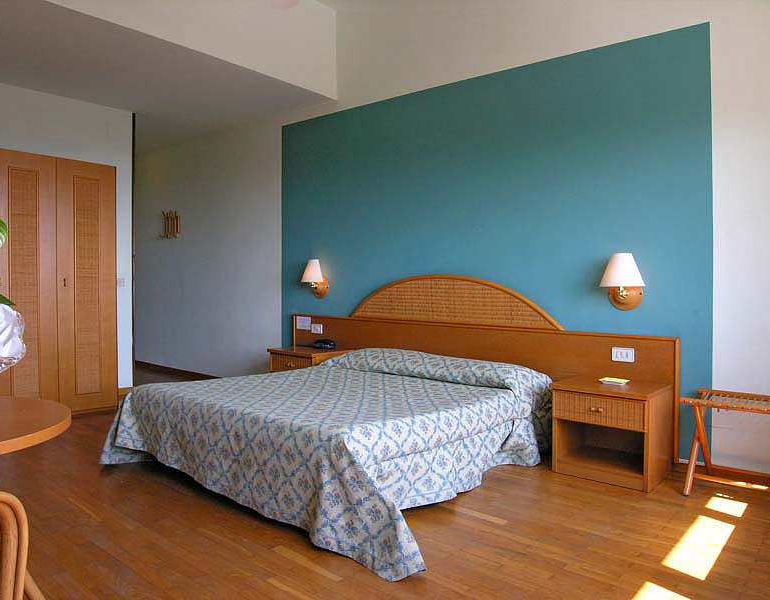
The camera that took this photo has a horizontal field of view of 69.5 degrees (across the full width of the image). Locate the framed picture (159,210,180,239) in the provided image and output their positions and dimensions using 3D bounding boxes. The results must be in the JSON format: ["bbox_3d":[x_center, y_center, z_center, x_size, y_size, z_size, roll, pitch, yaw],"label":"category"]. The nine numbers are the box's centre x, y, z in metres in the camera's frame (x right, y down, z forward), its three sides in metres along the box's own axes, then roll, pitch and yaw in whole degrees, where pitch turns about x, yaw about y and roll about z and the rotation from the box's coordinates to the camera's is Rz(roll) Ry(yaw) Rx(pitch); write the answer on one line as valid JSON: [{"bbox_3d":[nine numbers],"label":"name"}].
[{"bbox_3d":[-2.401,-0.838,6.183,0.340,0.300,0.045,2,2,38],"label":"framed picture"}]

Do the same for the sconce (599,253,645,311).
[{"bbox_3d":[1.347,-0.098,3.133,0.235,0.325,0.210,2,2,38],"label":"sconce"}]

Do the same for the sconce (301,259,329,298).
[{"bbox_3d":[-0.588,-0.175,4.659,0.235,0.325,0.210,2,2,38],"label":"sconce"}]

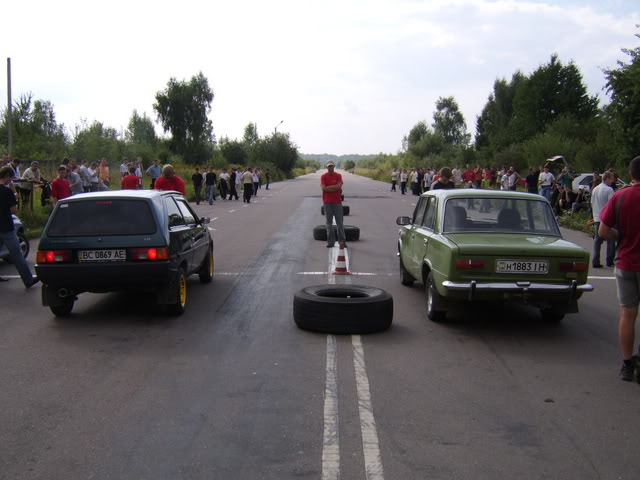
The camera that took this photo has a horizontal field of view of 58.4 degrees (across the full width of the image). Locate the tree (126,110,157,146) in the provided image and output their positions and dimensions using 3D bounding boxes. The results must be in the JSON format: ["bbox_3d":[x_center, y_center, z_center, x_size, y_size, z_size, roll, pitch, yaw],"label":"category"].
[{"bbox_3d":[-22.597,-11.793,72.551,4.600,9.020,4.600,0,7,0],"label":"tree"}]

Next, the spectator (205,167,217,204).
[{"bbox_3d":[-4.934,-2.412,26.000,0.520,1.740,0.380,-1,7,-11],"label":"spectator"}]

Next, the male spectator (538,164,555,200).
[{"bbox_3d":[8.221,-1.788,20.800,0.580,1.760,0.400,2,7,14],"label":"male spectator"}]

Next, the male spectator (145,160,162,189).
[{"bbox_3d":[-7.126,-2.525,24.677,0.620,1.780,0.380,-4,8,-26],"label":"male spectator"}]

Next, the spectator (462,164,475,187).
[{"bbox_3d":[6.162,-2.230,23.800,0.520,1.770,0.340,4,8,24],"label":"spectator"}]

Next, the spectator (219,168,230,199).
[{"bbox_3d":[-5.332,-3.094,32.000,0.580,1.750,0.380,-1,7,-11],"label":"spectator"}]

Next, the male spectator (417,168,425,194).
[{"bbox_3d":[6.285,-3.607,36.000,0.500,1.730,0.340,6,9,37],"label":"male spectator"}]

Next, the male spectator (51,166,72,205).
[{"bbox_3d":[-6.276,-0.909,14.000,0.500,1.720,0.330,-2,7,-18],"label":"male spectator"}]

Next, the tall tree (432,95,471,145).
[{"bbox_3d":[15.053,-11.372,65.603,4.900,9.880,4.900,0,7,0],"label":"tall tree"}]

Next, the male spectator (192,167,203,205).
[{"bbox_3d":[-5.587,-2.411,26.200,0.500,1.720,0.360,-1,7,-11],"label":"male spectator"}]

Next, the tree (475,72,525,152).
[{"bbox_3d":[15.417,-9.326,49.224,4.700,9.840,4.700,0,7,0],"label":"tree"}]

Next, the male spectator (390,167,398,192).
[{"bbox_3d":[5.590,-4.471,43.000,0.500,1.730,0.380,2,7,11],"label":"male spectator"}]

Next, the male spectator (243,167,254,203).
[{"bbox_3d":[-3.569,-2.692,28.606,0.520,1.740,0.340,1,7,6],"label":"male spectator"}]

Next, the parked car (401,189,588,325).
[{"bbox_3d":[2.070,0.066,7.750,1.580,1.430,3.850,0,7,1],"label":"parked car"}]

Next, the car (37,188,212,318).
[{"bbox_3d":[-2.380,0.002,7.850,1.540,1.400,3.500,0,7,-2],"label":"car"}]

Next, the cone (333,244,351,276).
[{"bbox_3d":[0.352,0.301,9.150,0.290,0.500,0.290,1,7,0],"label":"cone"}]

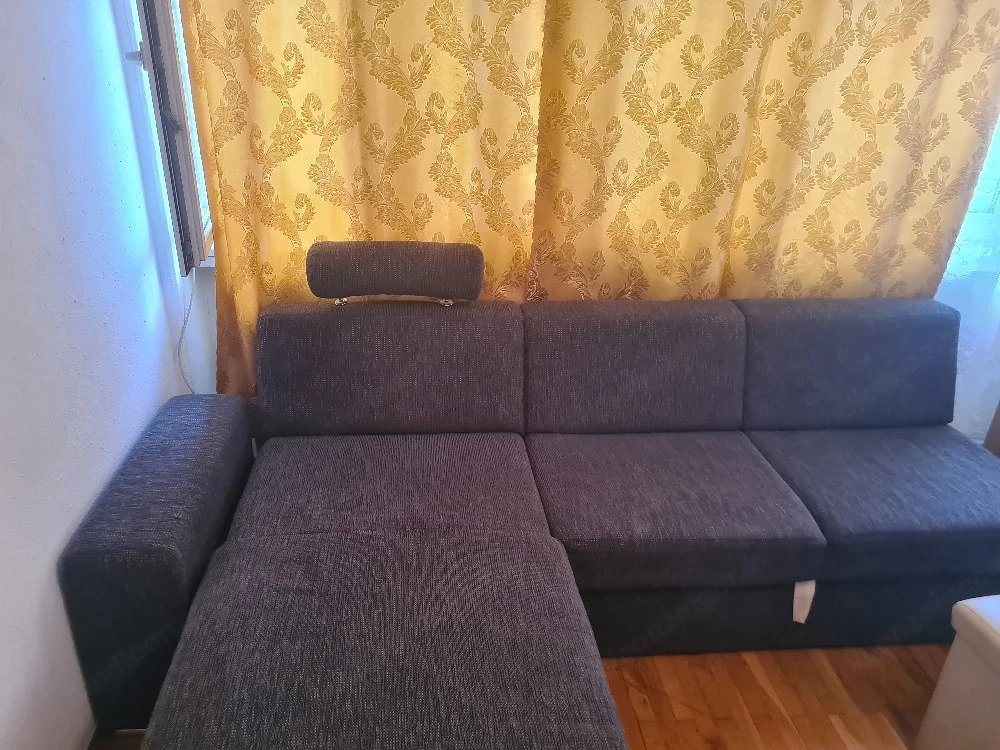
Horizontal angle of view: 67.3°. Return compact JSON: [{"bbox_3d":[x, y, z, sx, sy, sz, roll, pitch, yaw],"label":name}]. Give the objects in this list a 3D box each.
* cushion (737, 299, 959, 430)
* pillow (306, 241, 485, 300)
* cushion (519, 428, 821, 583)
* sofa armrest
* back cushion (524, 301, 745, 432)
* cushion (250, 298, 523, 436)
[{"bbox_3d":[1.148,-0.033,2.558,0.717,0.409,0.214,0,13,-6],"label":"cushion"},{"bbox_3d":[-0.322,-0.333,2.373,0.543,0.177,0.146,0,18,-6],"label":"pillow"},{"bbox_3d":[0.479,0.379,2.283,0.748,0.165,0.631,-1,24,-6],"label":"cushion"},{"bbox_3d":[-0.869,0.459,2.083,0.248,0.525,0.795,-1,24,-6],"label":"sofa armrest"},{"bbox_3d":[0.444,-0.029,2.569,0.748,0.430,0.164,-1,9,-6],"label":"back cushion"},{"bbox_3d":[-0.350,-0.020,2.484,0.850,0.430,0.164,-1,9,-6],"label":"cushion"}]

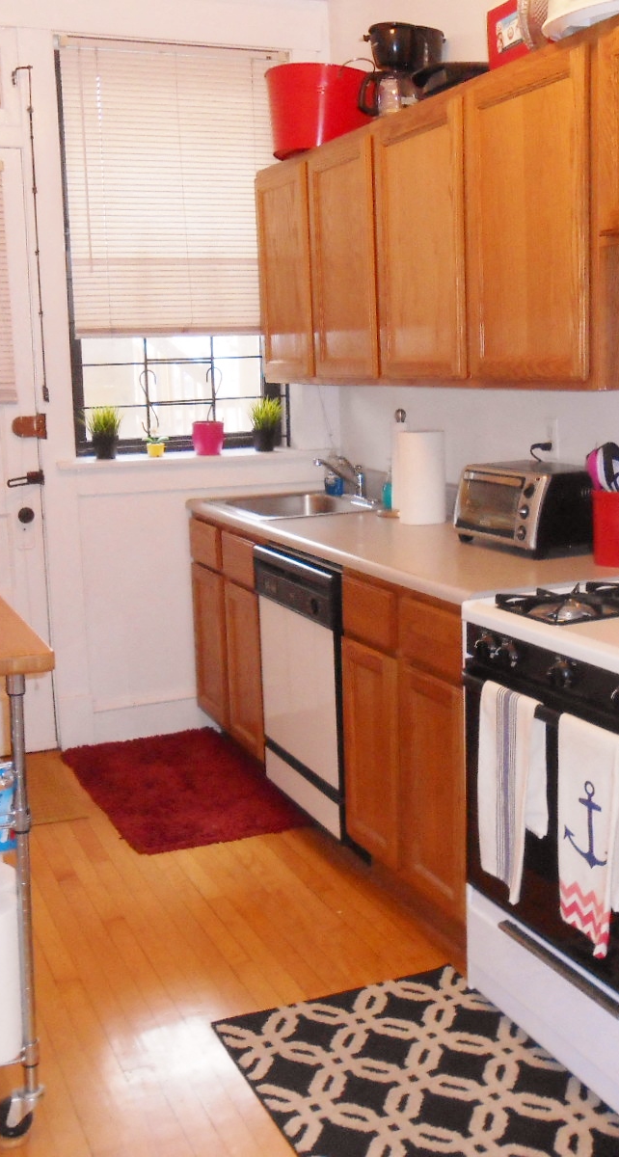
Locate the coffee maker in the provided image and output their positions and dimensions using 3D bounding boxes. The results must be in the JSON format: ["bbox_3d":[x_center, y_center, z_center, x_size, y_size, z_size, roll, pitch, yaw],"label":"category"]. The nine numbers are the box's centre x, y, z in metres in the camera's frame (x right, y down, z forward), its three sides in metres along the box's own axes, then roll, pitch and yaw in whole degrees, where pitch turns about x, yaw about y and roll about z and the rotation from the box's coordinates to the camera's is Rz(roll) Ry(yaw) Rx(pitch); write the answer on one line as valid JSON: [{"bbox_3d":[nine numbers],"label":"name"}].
[{"bbox_3d":[0.283,-1.482,3.435,0.240,0.285,0.175,-3,10,-8],"label":"coffee maker"}]

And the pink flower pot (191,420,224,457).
[{"bbox_3d":[-0.380,-0.527,4.359,0.118,0.125,0.118,-2,11,0],"label":"pink flower pot"}]

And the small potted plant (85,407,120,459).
[{"bbox_3d":[-0.750,-0.527,4.178,0.128,0.180,0.128,-7,12,-23],"label":"small potted plant"}]

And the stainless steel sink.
[{"bbox_3d":[-0.047,-0.189,4.139,0.465,0.170,0.590,-6,11,-23],"label":"stainless steel sink"}]

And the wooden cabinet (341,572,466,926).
[{"bbox_3d":[0.520,0.380,3.047,0.620,0.800,0.655,-7,12,-23],"label":"wooden cabinet"}]

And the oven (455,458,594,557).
[{"bbox_3d":[0.600,-0.191,3.060,0.270,0.213,0.375,-6,11,-23],"label":"oven"}]

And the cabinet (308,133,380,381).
[{"bbox_3d":[0.237,-1.000,3.692,0.325,0.725,0.465,-7,12,-23],"label":"cabinet"}]

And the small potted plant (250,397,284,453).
[{"bbox_3d":[-0.164,-0.587,4.391,0.130,0.200,0.130,-2,11,0],"label":"small potted plant"}]

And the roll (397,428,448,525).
[{"bbox_3d":[0.351,-0.316,3.628,0.152,0.283,0.152,-2,11,0],"label":"roll"}]

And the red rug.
[{"bbox_3d":[-0.429,0.690,3.969,0.610,0.030,1.000,-6,11,-23],"label":"red rug"}]

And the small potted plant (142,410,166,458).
[{"bbox_3d":[-0.579,-0.534,4.316,0.090,0.165,0.080,-6,11,-23],"label":"small potted plant"}]

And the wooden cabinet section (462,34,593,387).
[{"bbox_3d":[0.665,-0.852,2.792,0.331,0.763,0.524,-6,12,-23],"label":"wooden cabinet section"}]

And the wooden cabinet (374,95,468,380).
[{"bbox_3d":[0.444,-0.946,3.288,0.320,0.753,0.510,-6,11,-23],"label":"wooden cabinet"}]

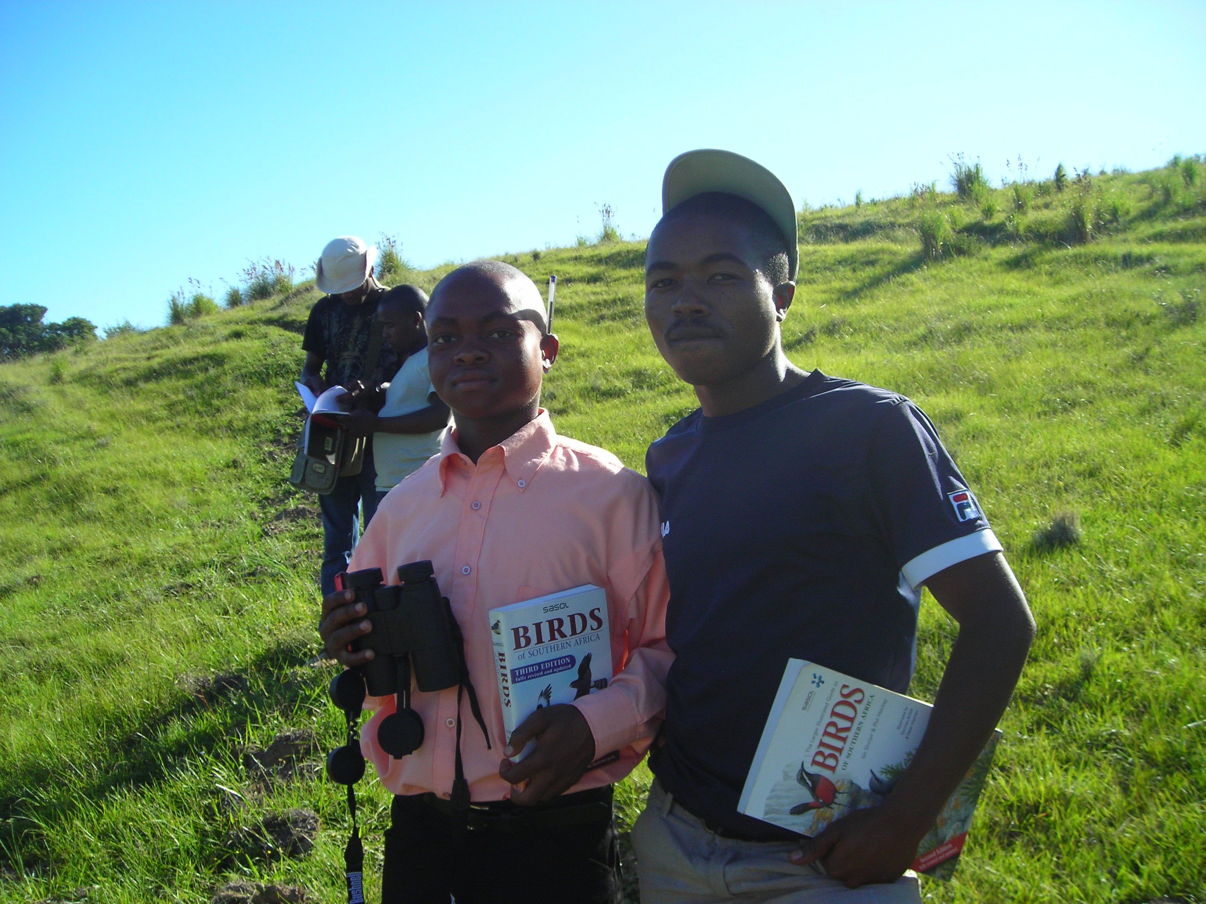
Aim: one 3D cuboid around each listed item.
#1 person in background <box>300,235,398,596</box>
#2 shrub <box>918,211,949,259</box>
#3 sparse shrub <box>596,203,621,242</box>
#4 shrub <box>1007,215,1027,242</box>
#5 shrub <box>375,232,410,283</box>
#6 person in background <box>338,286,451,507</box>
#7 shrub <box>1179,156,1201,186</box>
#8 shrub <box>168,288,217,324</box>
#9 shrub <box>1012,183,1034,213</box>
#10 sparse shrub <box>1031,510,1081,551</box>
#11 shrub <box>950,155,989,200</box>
[{"bbox_3d":[-1.024,-0.009,5.300,0.520,1.720,0.420,2,5,21],"label":"person in background"},{"bbox_3d":[4.746,-3.110,19.000,0.446,0.690,0.410,0,5,0],"label":"shrub"},{"bbox_3d":[0.116,-4.315,25.000,0.463,0.747,0.426,0,5,0],"label":"sparse shrub"},{"bbox_3d":[6.405,-3.458,20.500,0.336,0.423,0.309,0,5,0],"label":"shrub"},{"bbox_3d":[-3.340,-3.071,21.000,0.538,0.777,0.495,0,5,0],"label":"shrub"},{"bbox_3d":[-0.735,0.120,4.800,0.500,1.450,0.460,0,0,-17],"label":"person in background"},{"bbox_3d":[9.533,-4.567,21.500,0.352,0.490,0.324,0,0,0],"label":"shrub"},{"bbox_3d":[-6.509,-2.317,21.000,0.777,0.583,0.583,0,5,0],"label":"shrub"},{"bbox_3d":[6.658,-4.035,21.000,0.359,0.463,0.330,0,0,0],"label":"shrub"},{"bbox_3d":[1.816,0.317,5.300,0.196,0.162,0.180,0,0,0],"label":"sparse shrub"},{"bbox_3d":[6.376,-4.780,23.000,0.687,0.802,0.632,0,0,0],"label":"shrub"}]

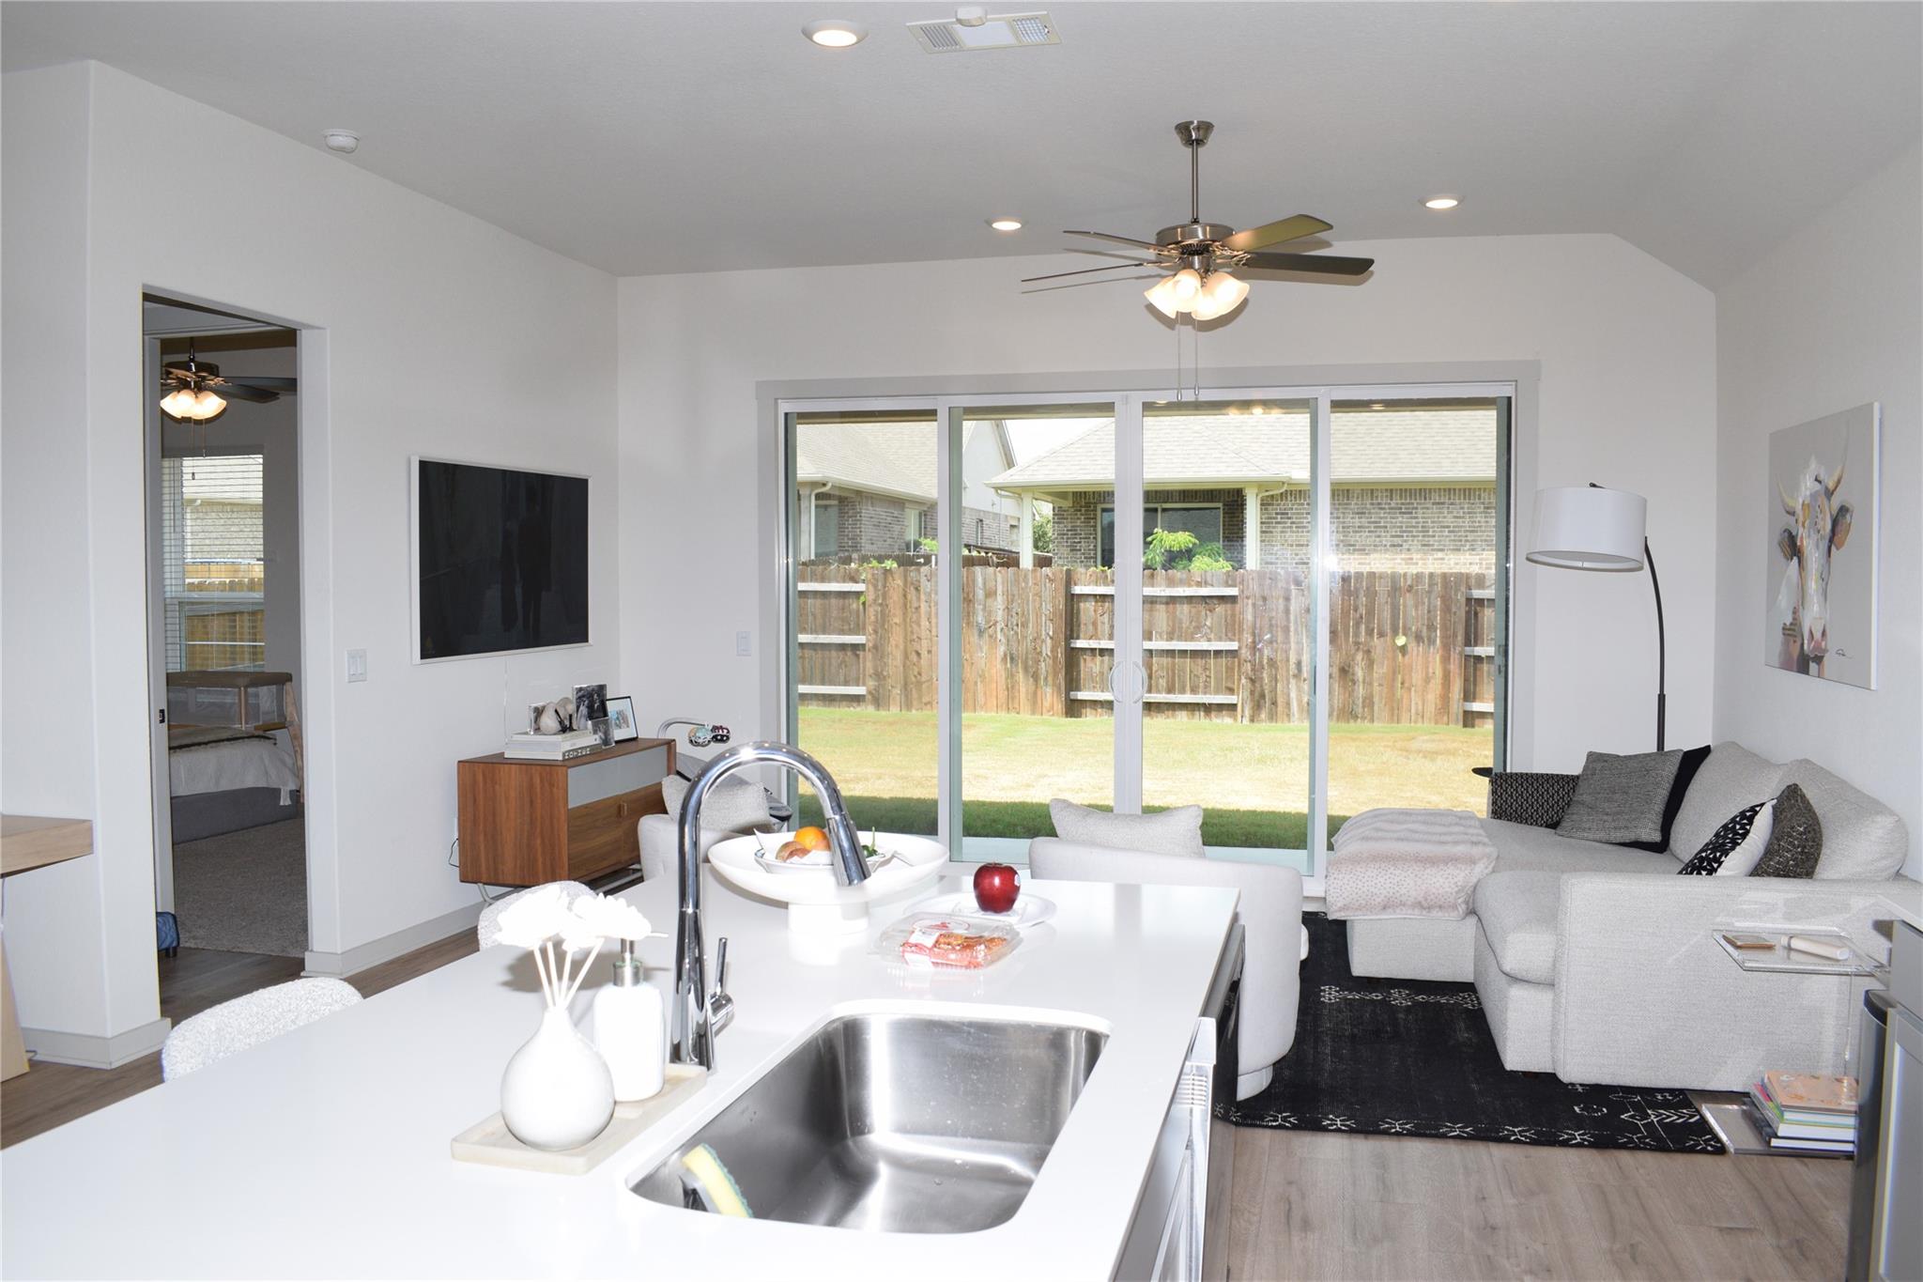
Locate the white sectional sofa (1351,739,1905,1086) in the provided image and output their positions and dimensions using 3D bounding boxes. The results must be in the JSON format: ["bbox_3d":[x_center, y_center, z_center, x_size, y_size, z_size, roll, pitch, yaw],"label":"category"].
[{"bbox_3d":[2.259,0.877,5.362,1.580,0.925,2.050,1,3,15],"label":"white sectional sofa"}]

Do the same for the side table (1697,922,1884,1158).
[{"bbox_3d":[2.299,1.103,3.982,0.380,0.540,0.365,1,3,15],"label":"side table"}]

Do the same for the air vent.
[{"bbox_3d":[0.070,-1.722,4.114,0.400,0.020,0.238,1,3,15],"label":"air vent"}]

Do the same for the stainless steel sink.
[{"bbox_3d":[-0.066,0.675,1.762,0.430,0.220,0.720,1,3,15],"label":"stainless steel sink"}]

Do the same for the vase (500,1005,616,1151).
[{"bbox_3d":[-0.458,0.497,1.643,0.126,0.150,0.126,1,3,15],"label":"vase"}]

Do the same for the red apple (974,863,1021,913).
[{"bbox_3d":[0.065,0.457,2.660,0.085,0.085,0.085,0,3,0],"label":"red apple"}]

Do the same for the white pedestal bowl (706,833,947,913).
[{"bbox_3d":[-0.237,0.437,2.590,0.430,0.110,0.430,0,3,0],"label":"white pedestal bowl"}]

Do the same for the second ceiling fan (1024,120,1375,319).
[{"bbox_3d":[0.792,-1.412,4.902,1.270,0.650,1.230,1,3,10],"label":"second ceiling fan"}]

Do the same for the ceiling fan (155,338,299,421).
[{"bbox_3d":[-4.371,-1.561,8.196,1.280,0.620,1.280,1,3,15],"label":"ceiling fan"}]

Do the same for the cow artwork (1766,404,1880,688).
[{"bbox_3d":[2.808,-0.302,4.734,0.027,0.845,1.060,1,3,15],"label":"cow artwork"}]

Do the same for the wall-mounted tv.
[{"bbox_3d":[-2.055,-0.366,6.633,0.040,0.844,1.420,1,3,15],"label":"wall-mounted tv"}]

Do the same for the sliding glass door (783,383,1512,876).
[{"bbox_3d":[0.783,-0.027,7.031,3.530,2.362,0.130,1,3,15],"label":"sliding glass door"}]

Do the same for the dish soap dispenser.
[{"bbox_3d":[-0.396,0.444,1.726,0.092,0.190,0.087,1,3,15],"label":"dish soap dispenser"}]

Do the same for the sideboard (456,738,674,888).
[{"bbox_3d":[-1.791,0.877,6.718,0.500,0.738,1.055,1,3,15],"label":"sideboard"}]

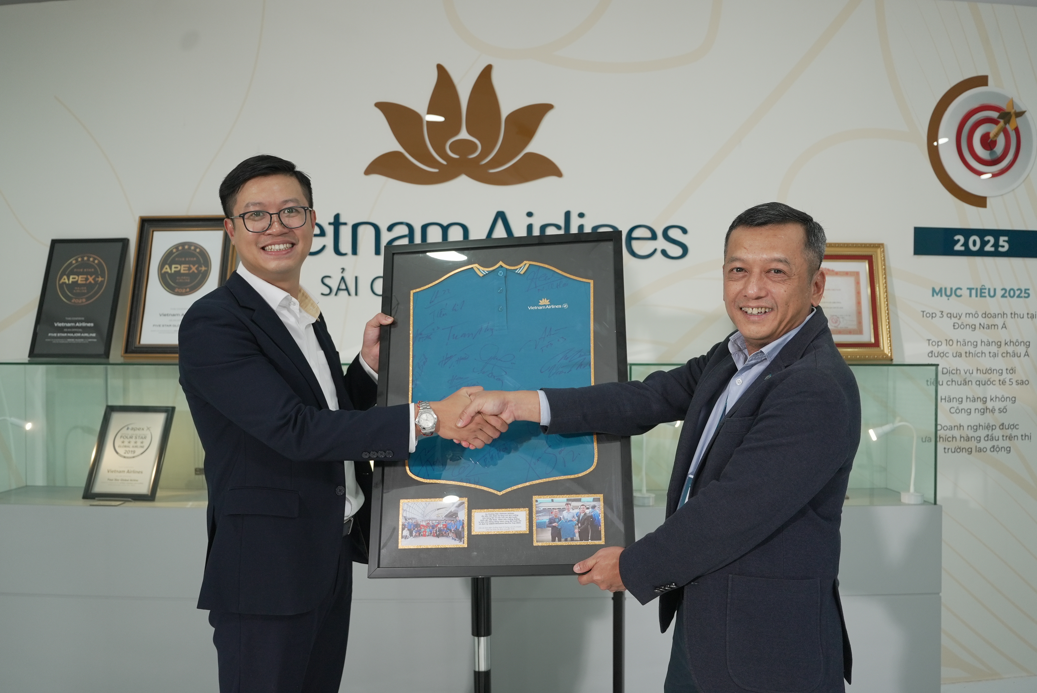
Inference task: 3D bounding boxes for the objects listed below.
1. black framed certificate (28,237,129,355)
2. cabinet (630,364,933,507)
[{"bbox_3d":[-1.545,-0.170,3.150,0.293,0.450,0.025,0,-18,0],"label":"black framed certificate"},{"bbox_3d":[0.855,0.283,3.070,1.000,0.460,0.390,0,0,0],"label":"cabinet"}]

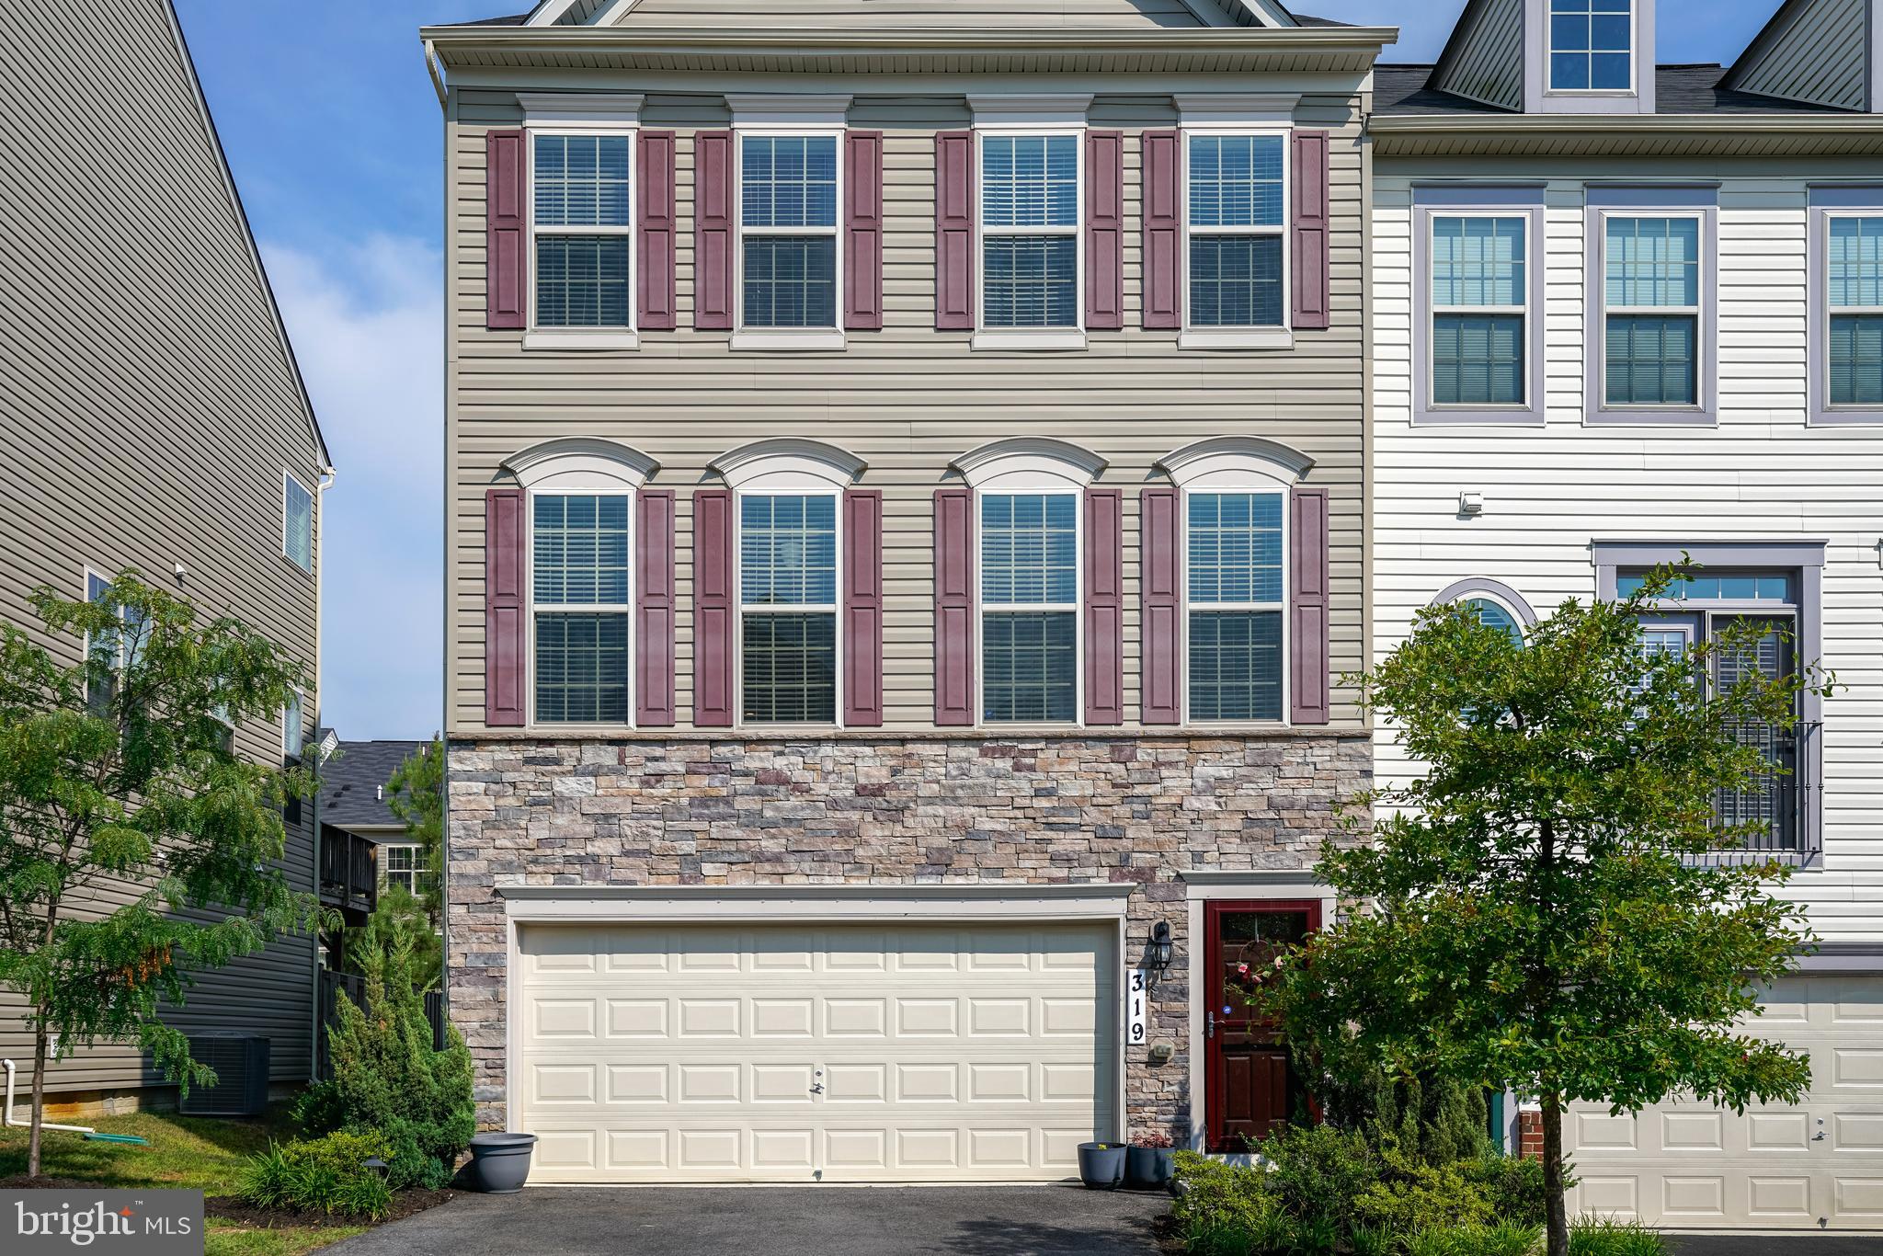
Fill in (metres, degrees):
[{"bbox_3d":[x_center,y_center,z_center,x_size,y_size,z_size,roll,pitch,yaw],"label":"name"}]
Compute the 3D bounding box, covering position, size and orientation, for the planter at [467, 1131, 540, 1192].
[{"bbox_3d":[-3.437,4.200,14.370,0.550,0.450,0.550,0,0,0],"label":"planter"}]

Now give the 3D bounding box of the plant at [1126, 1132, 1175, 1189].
[{"bbox_3d":[1.665,4.200,14.450,0.395,0.440,0.395,0,0,0],"label":"plant"}]

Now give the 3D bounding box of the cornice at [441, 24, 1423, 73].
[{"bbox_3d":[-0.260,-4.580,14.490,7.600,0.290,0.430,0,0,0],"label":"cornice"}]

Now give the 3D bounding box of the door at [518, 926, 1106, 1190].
[{"bbox_3d":[-1.005,3.470,14.950,4.880,2.140,0.100,0,0,0],"label":"door"}]

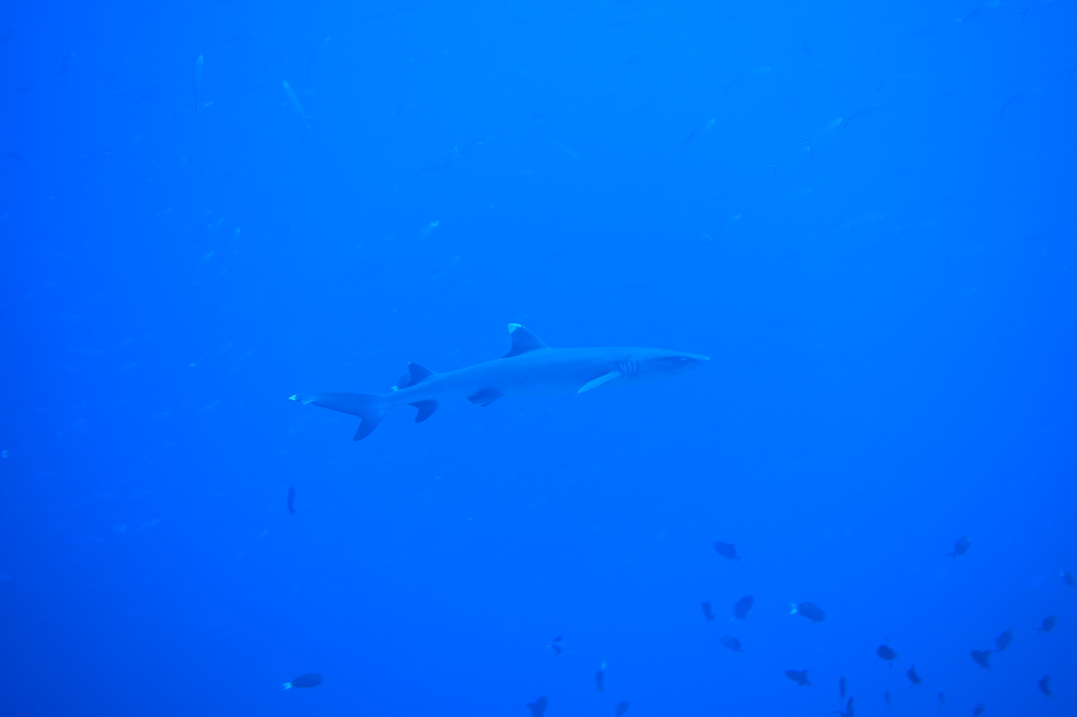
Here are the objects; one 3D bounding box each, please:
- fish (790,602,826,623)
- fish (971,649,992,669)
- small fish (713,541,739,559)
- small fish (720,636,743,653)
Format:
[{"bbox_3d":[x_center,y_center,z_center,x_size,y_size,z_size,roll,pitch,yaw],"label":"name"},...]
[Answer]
[{"bbox_3d":[1.176,1.108,9.000,0.165,0.080,0.035,17,0,0],"label":"fish"},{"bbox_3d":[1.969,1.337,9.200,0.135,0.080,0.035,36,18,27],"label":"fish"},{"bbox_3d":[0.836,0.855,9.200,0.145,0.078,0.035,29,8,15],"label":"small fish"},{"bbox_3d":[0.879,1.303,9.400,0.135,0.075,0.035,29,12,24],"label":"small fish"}]

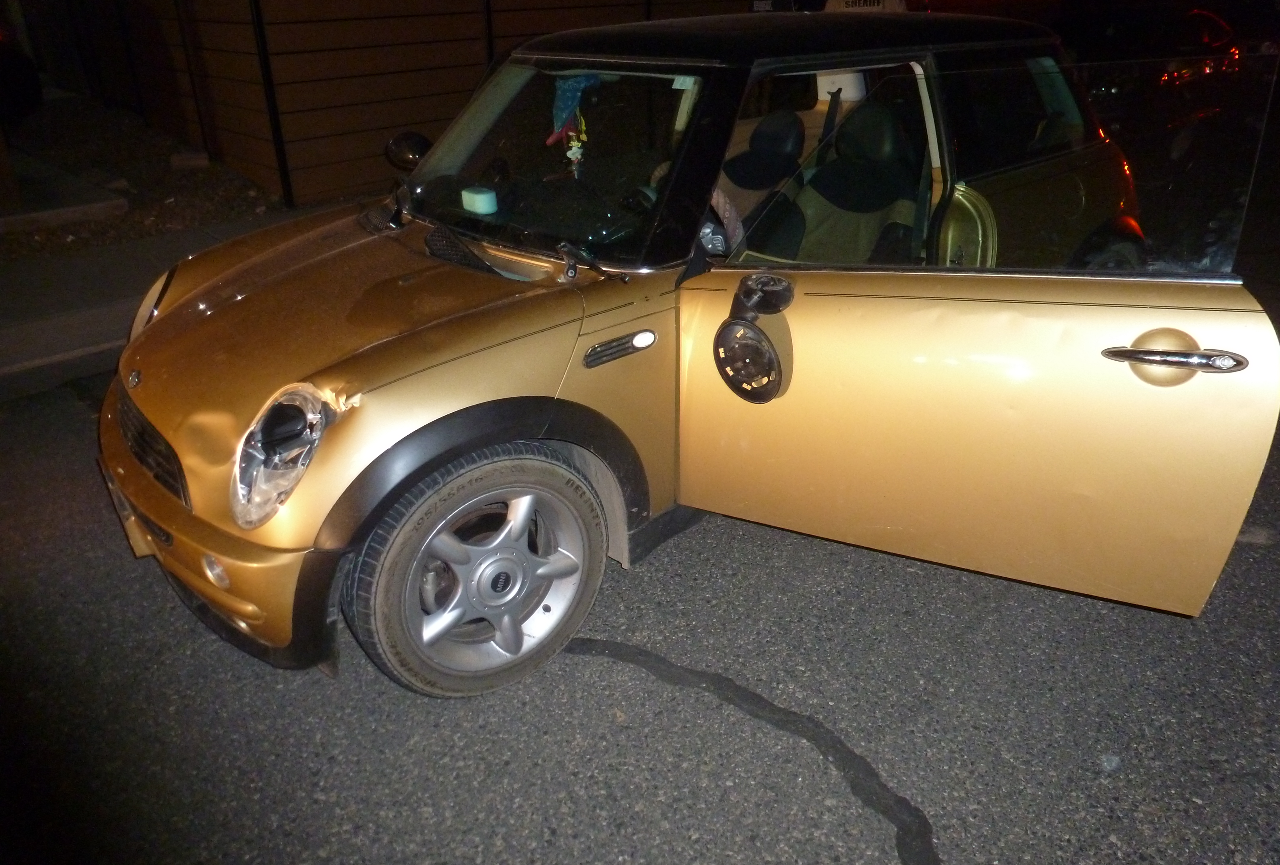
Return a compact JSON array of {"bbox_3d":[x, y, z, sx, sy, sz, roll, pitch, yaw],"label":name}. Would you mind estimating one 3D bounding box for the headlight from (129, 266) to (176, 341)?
[{"bbox_3d":[-1.466,-0.352,2.720,0.211,0.281,0.231,-19,29,-30],"label":"headlight"}]

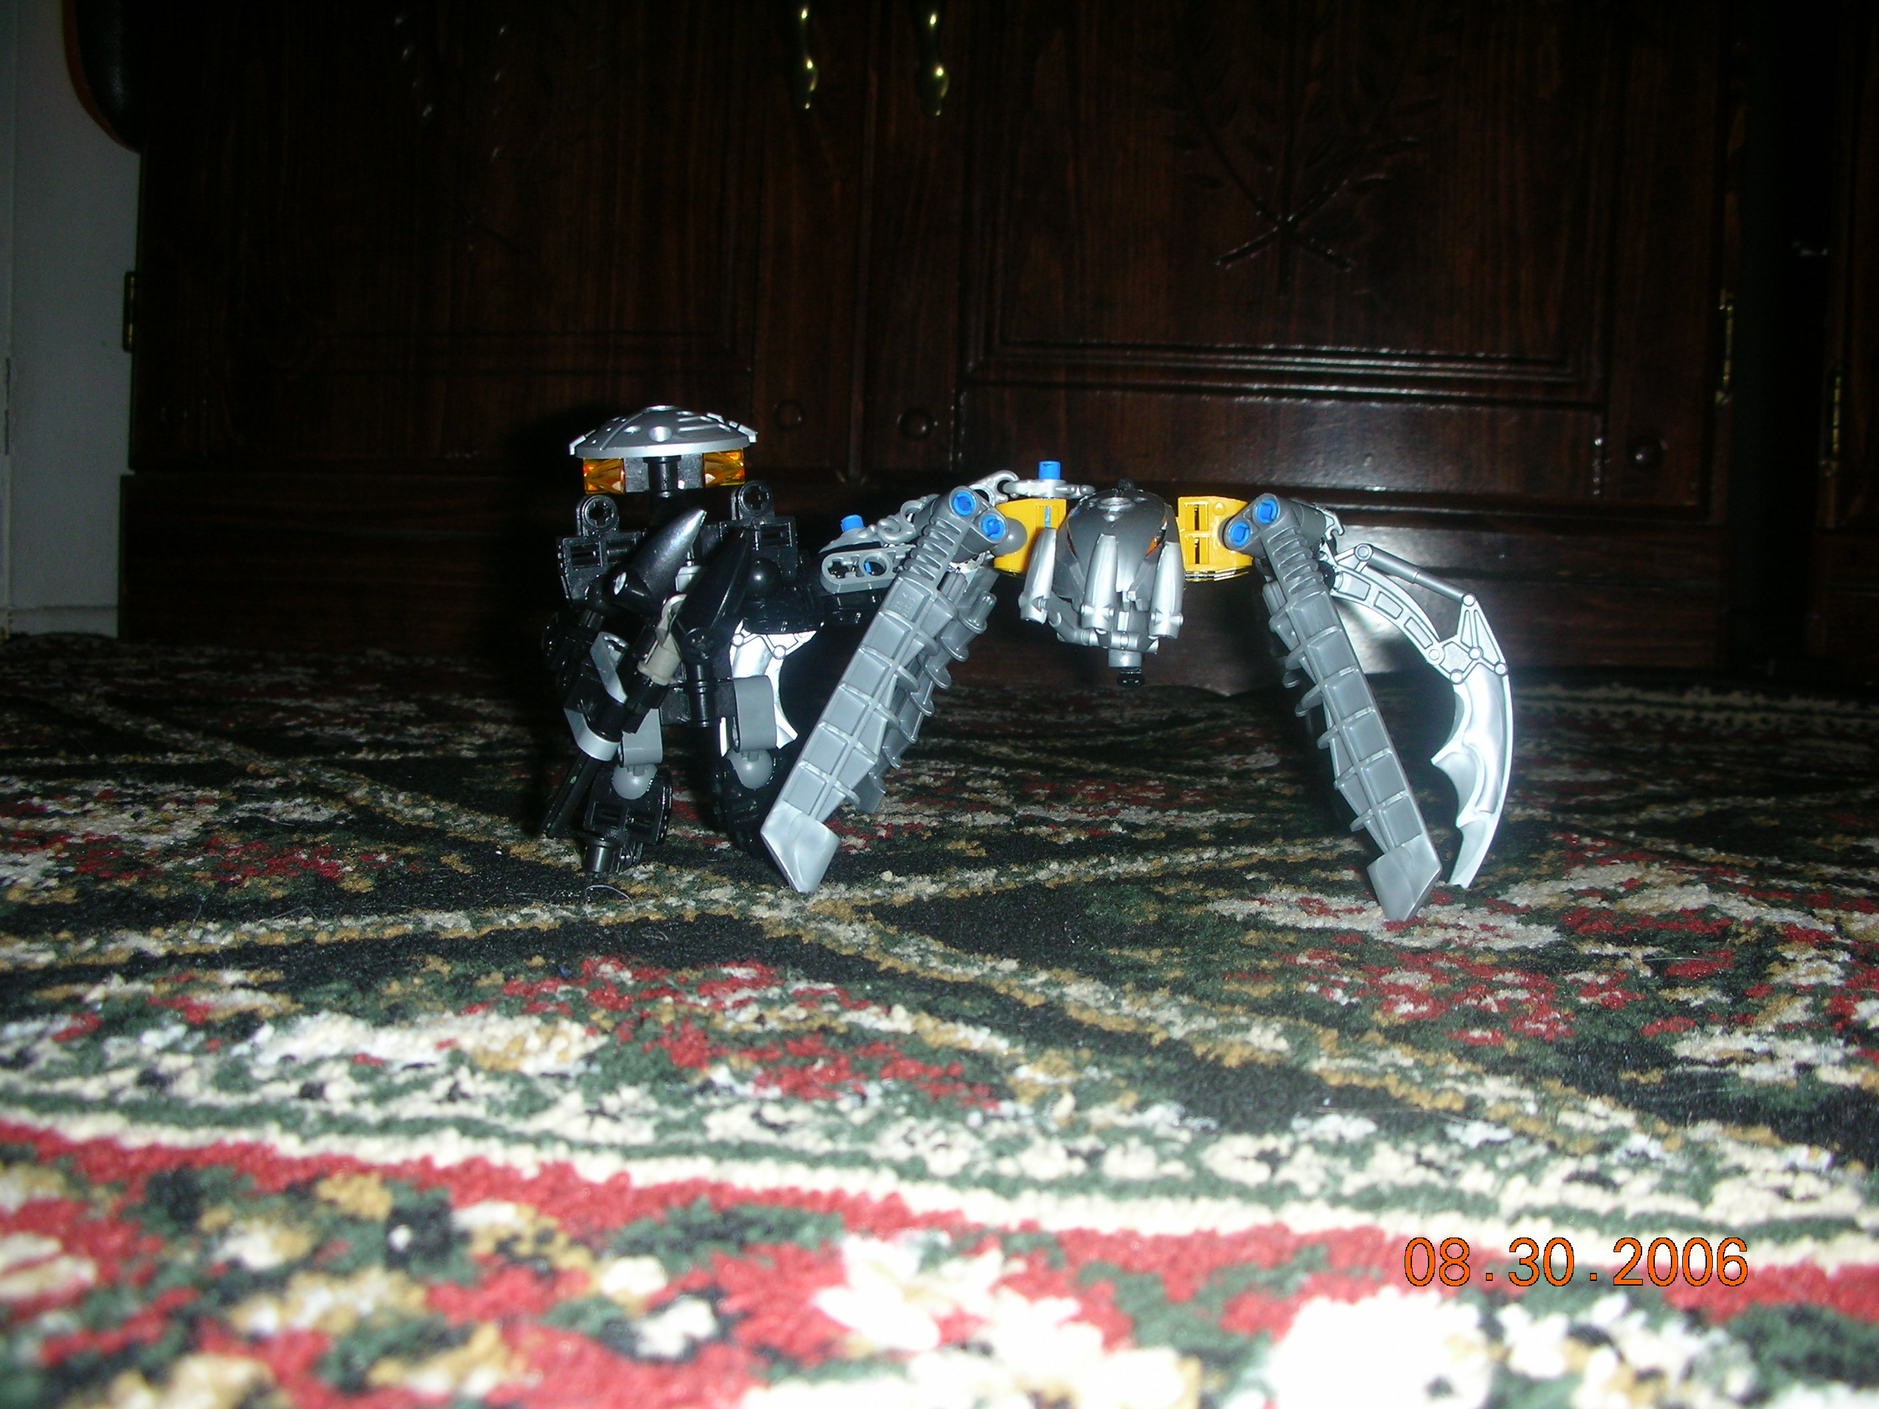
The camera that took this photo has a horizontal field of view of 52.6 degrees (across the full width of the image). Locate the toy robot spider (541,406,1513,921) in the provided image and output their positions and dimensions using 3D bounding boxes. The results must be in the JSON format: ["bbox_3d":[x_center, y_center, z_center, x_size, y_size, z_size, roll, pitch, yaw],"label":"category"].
[{"bbox_3d":[0.024,-0.013,0.429,0.211,0.096,0.136,3,4,5],"label":"toy robot spider"}]

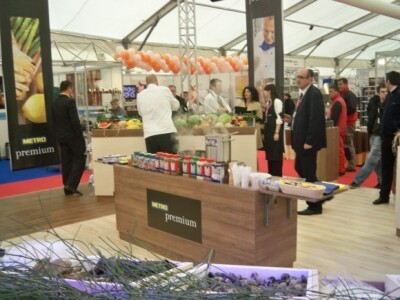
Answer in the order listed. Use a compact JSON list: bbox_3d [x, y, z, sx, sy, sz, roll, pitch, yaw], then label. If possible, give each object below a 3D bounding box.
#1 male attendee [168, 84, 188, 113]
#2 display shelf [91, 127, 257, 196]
[{"bbox_3d":[-0.505,-0.473,8.907,0.540,1.723,0.320,-2,7,-6],"label":"male attendee"},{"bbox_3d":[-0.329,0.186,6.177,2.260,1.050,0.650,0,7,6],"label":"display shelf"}]

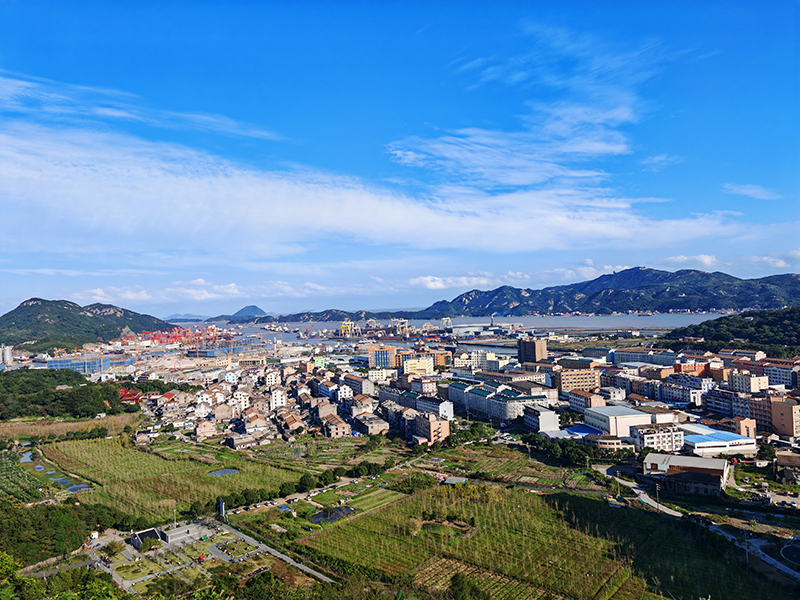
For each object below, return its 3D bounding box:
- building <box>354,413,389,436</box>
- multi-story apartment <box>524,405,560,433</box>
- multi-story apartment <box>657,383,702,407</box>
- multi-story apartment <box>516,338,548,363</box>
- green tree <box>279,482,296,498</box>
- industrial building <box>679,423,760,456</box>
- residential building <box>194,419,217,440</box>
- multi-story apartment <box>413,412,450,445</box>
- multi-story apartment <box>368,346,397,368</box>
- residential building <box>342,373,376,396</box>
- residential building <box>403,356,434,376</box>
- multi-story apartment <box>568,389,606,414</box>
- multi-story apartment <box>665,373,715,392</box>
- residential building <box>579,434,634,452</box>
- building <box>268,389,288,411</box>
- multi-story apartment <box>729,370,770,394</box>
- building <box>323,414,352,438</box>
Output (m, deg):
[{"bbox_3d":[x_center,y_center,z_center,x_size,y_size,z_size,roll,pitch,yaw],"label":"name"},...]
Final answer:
[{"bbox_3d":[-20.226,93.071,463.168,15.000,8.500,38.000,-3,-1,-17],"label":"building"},{"bbox_3d":[115.435,96.530,510.363,14.586,16.301,32.229,-2,-1,-9],"label":"multi-story apartment"},{"bbox_3d":[237.320,80.170,529.710,10.670,13.210,44.890,-2,-1,-10],"label":"multi-story apartment"},{"bbox_3d":[190.184,72.869,889.796,27.000,30.000,33.000,-3,-1,40],"label":"multi-story apartment"},{"bbox_3d":[-62.548,106.612,349.672,8.800,8.300,8.800,-2,0,0],"label":"green tree"},{"bbox_3d":[178.854,82.216,371.184,35.000,9.000,45.000,-3,-1,-7],"label":"industrial building"},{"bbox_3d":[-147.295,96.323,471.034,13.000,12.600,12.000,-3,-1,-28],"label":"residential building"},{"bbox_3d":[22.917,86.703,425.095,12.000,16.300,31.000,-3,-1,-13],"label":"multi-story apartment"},{"bbox_3d":[-23.720,79.790,864.910,36.660,28.330,17.040,-2,0,0],"label":"multi-story apartment"},{"bbox_3d":[-48.645,104.362,755.758,14.514,18.688,55.106,-2,-1,-26],"label":"residential building"},{"bbox_3d":[24.446,84.588,789.119,28.000,21.000,26.000,-3,-1,25],"label":"residential building"},{"bbox_3d":[149.170,80.890,497.660,12.320,15.740,34.380,-2,-1,-12],"label":"multi-story apartment"},{"bbox_3d":[298.233,88.632,639.256,15.960,18.983,48.085,-2,-1,-18],"label":"multi-story apartment"},{"bbox_3d":[142.625,98.479,426.118,27.637,8.660,18.871,-2,-1,-13],"label":"residential building"},{"bbox_3d":[-109.720,89.560,562.630,11.600,18.620,13.390,-2,-1,-18],"label":"building"},{"bbox_3d":[359.319,85.993,642.220,20.603,19.181,30.087,-2,-1,-11],"label":"multi-story apartment"},{"bbox_3d":[-44.640,88.890,441.130,13.180,9.260,34.000,-2,-1,-17],"label":"building"}]

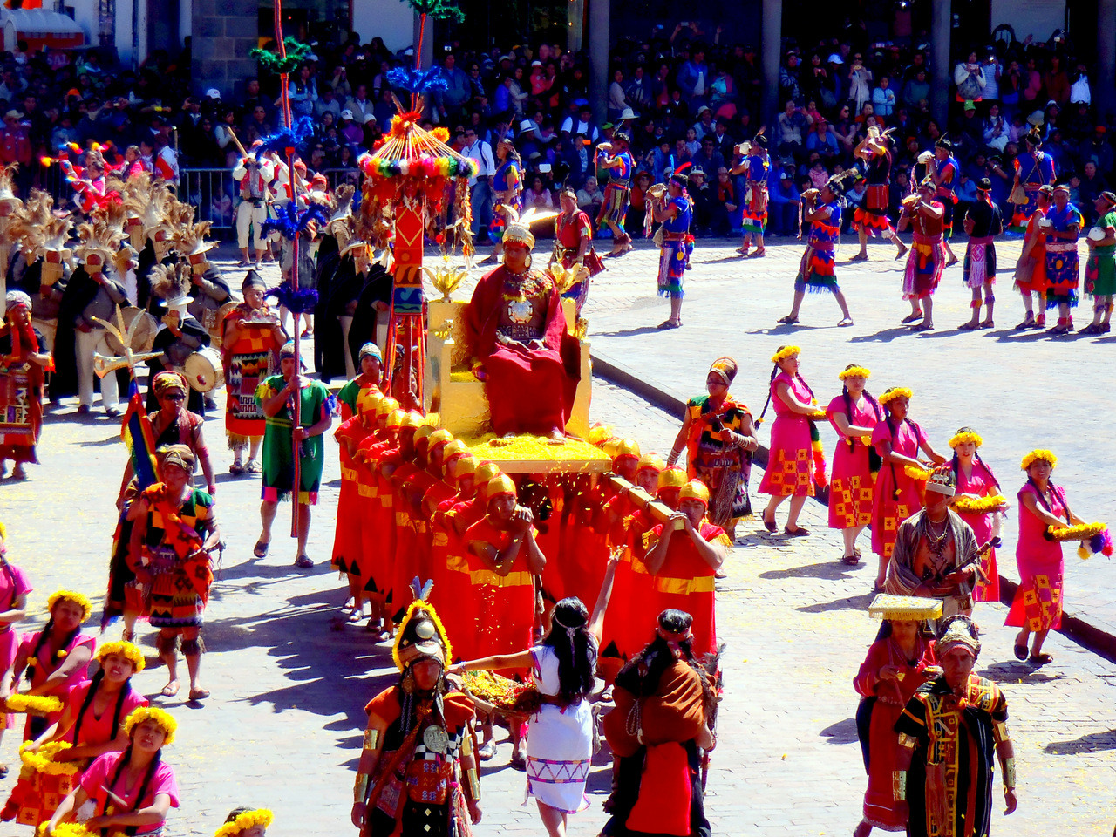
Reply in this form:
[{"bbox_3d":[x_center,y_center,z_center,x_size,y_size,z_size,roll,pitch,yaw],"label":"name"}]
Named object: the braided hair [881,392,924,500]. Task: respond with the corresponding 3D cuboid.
[{"bbox_3d":[2.644,0.204,34.700,0.280,0.840,0.240,-4,9,-33],"label":"braided hair"}]

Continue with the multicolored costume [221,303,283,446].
[{"bbox_3d":[-2.795,-0.404,41.400,0.540,1.320,0.380,-1,8,-10],"label":"multicolored costume"}]

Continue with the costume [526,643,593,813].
[{"bbox_3d":[0.007,1.655,24.100,0.370,0.920,0.290,0,7,0],"label":"costume"}]

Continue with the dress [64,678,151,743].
[{"bbox_3d":[-2.411,1.860,23.750,0.470,1.020,0.340,3,8,25],"label":"dress"}]

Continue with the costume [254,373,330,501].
[{"bbox_3d":[-2.070,0.153,35.300,0.580,1.020,0.360,-1,7,-6],"label":"costume"}]

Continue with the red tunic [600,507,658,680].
[{"bbox_3d":[0.541,1.114,28.750,0.480,1.100,0.360,-2,8,-12],"label":"red tunic"}]

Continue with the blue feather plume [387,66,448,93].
[{"bbox_3d":[-1.094,-2.649,35.300,0.480,0.210,0.420,0,7,0],"label":"blue feather plume"}]

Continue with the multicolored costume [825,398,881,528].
[{"bbox_3d":[2.354,0.344,36.000,0.420,1.050,0.340,-4,9,-30],"label":"multicolored costume"}]

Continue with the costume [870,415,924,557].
[{"bbox_3d":[2.580,0.538,34.200,0.420,1.050,0.350,-3,8,-24],"label":"costume"}]

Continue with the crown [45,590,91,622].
[{"bbox_3d":[-2.707,1.046,25.000,0.250,0.125,0.240,14,-8,-2],"label":"crown"}]

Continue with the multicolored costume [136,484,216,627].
[{"bbox_3d":[-2.499,0.898,29.500,0.500,0.960,0.380,-1,7,-12],"label":"multicolored costume"}]

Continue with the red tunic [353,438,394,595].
[{"bbox_3d":[-1.308,0.719,33.100,0.450,1.120,0.340,-2,8,-15],"label":"red tunic"}]

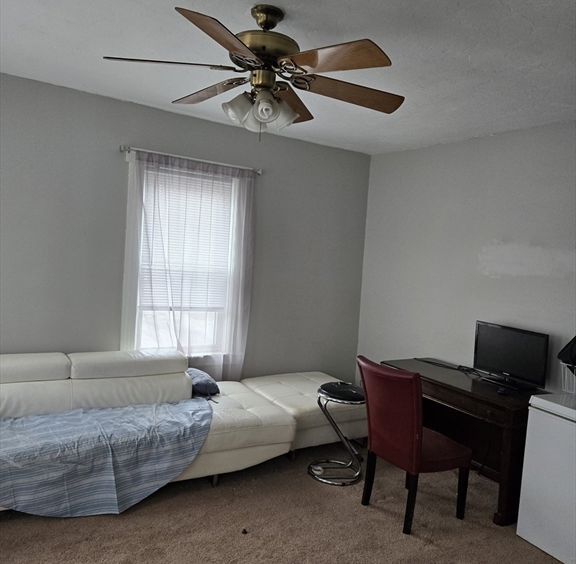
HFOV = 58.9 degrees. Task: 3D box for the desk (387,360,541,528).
[{"bbox_3d":[1.344,1.123,3.945,0.640,0.754,1.335,2,4,-30],"label":"desk"}]

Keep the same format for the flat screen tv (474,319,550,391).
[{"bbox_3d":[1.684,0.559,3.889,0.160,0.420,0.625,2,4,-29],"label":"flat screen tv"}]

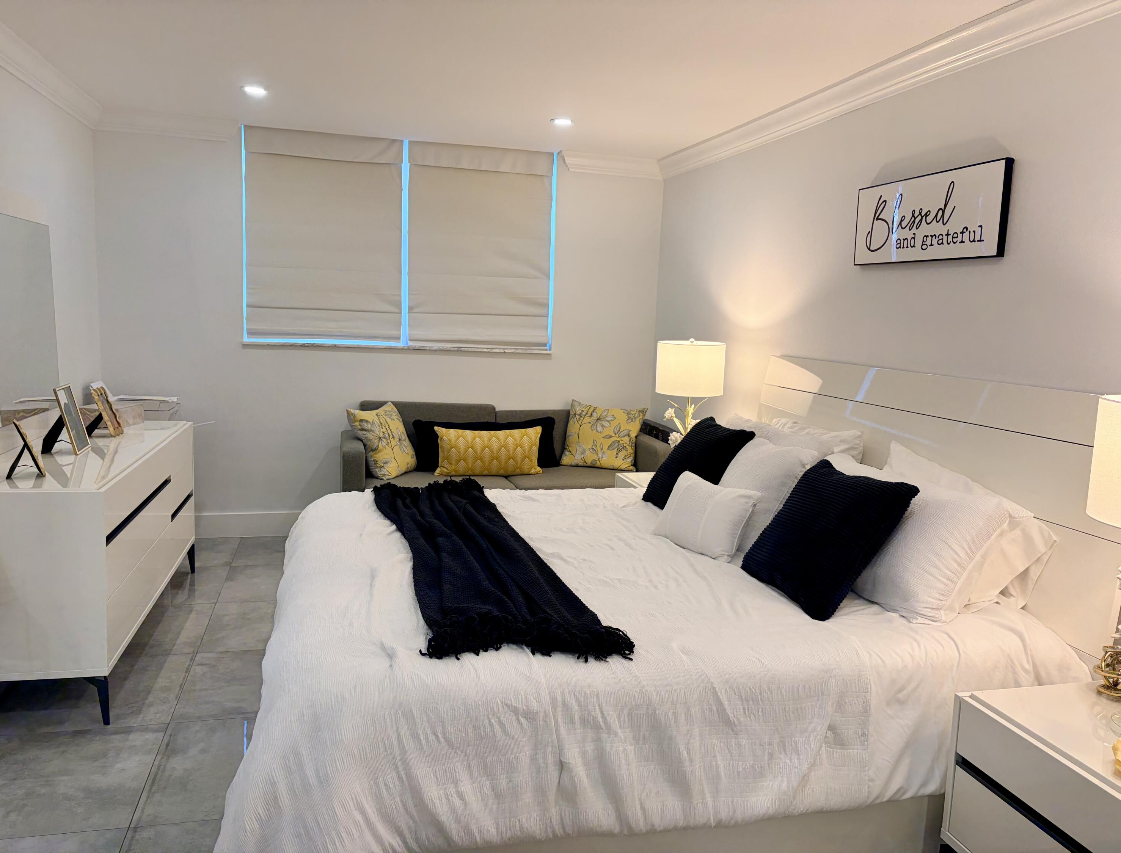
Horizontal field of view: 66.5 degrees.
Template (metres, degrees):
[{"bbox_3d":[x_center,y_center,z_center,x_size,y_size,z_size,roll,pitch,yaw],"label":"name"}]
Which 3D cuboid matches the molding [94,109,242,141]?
[{"bbox_3d":[-2.205,-1.680,4.781,0.769,0.107,0.098,0,8,-15],"label":"molding"}]

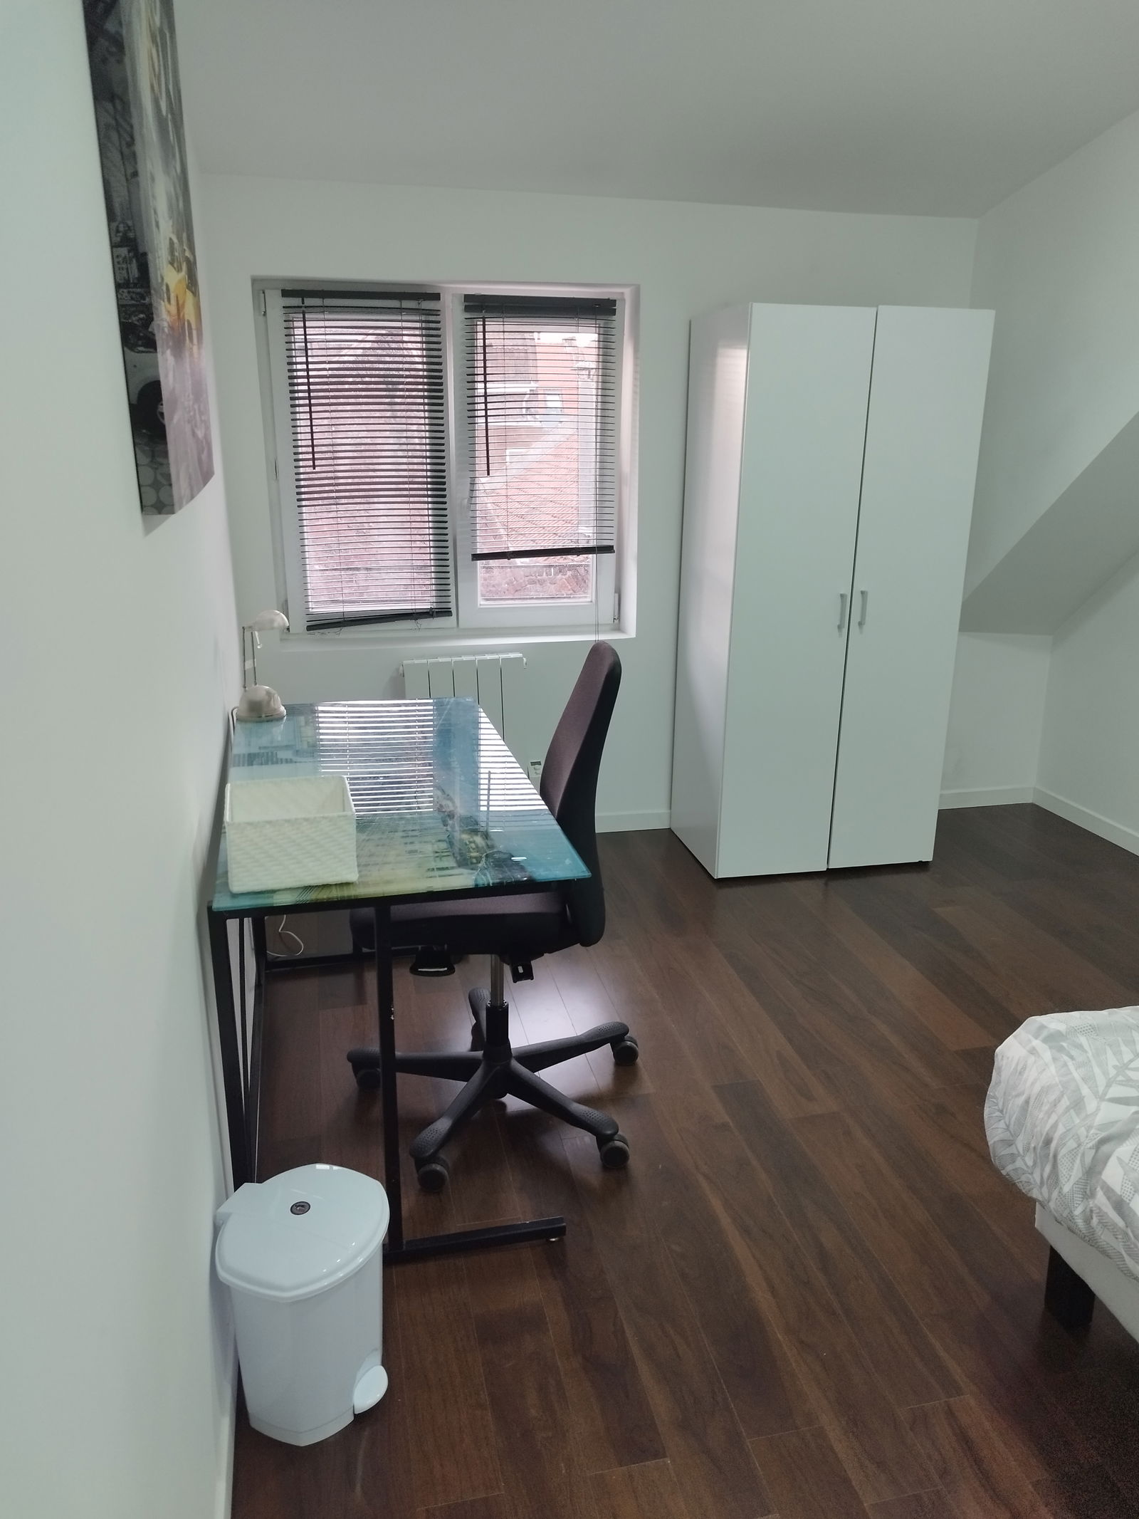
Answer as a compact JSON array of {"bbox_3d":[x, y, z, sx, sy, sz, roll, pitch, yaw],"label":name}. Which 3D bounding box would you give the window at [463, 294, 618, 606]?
[{"bbox_3d":[-0.086,-1.019,3.694,0.520,1.010,0.080,-4,18,-13],"label":"window"}]

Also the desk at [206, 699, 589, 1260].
[{"bbox_3d":[-0.404,0.383,2.410,0.615,0.733,1.225,-4,18,-13],"label":"desk"}]

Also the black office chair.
[{"bbox_3d":[-0.133,0.263,2.293,0.650,1.035,0.650,-2,17,-6],"label":"black office chair"}]

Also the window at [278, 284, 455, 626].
[{"bbox_3d":[-0.645,-0.950,3.575,0.530,1.070,0.080,-4,18,-13],"label":"window"}]

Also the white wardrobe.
[{"bbox_3d":[0.815,-0.532,3.657,0.790,1.765,0.545,-4,18,-13],"label":"white wardrobe"}]

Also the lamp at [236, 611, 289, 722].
[{"bbox_3d":[-0.762,-0.237,2.718,0.145,0.275,0.120,-4,18,-13],"label":"lamp"}]

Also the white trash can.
[{"bbox_3d":[-0.394,0.833,1.649,0.250,0.320,0.250,7,18,19],"label":"white trash can"}]

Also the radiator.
[{"bbox_3d":[-0.346,-0.064,3.748,0.460,0.590,0.110,-4,18,-13],"label":"radiator"}]

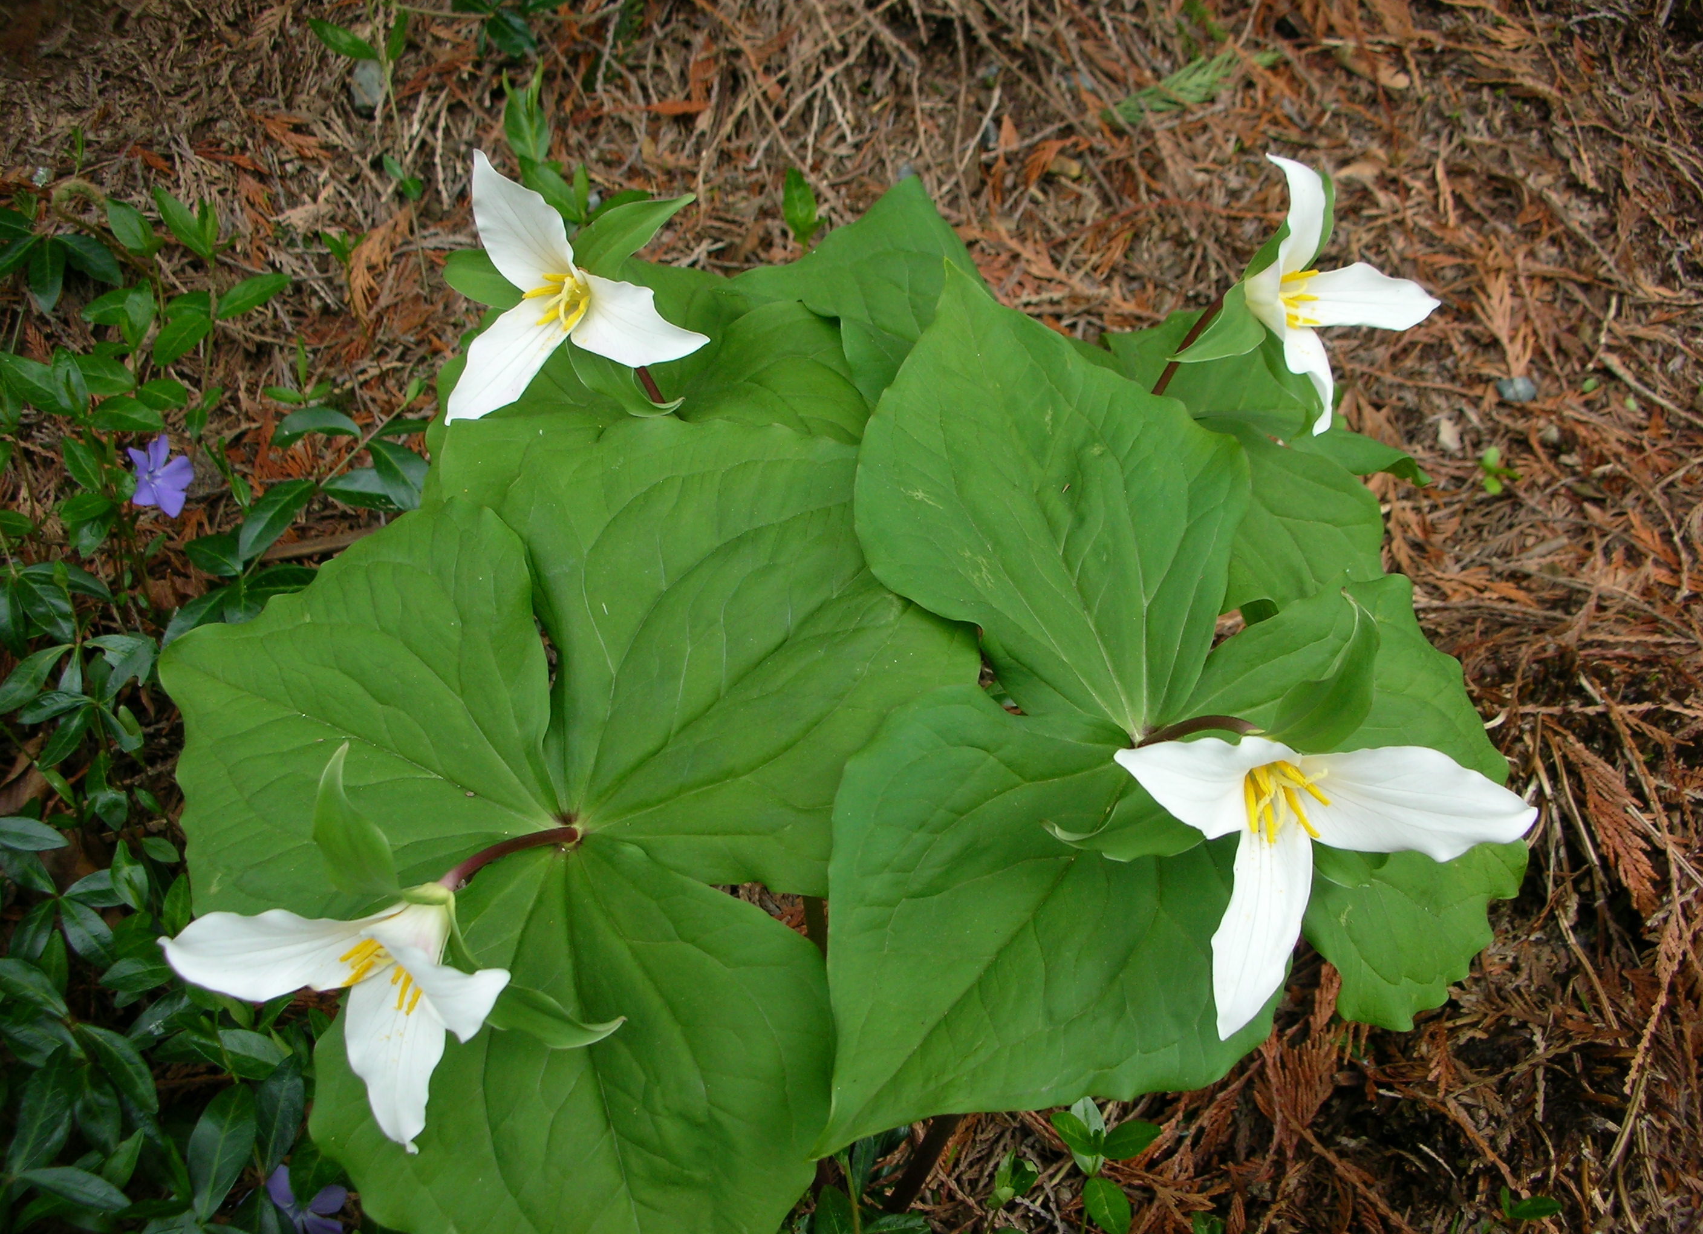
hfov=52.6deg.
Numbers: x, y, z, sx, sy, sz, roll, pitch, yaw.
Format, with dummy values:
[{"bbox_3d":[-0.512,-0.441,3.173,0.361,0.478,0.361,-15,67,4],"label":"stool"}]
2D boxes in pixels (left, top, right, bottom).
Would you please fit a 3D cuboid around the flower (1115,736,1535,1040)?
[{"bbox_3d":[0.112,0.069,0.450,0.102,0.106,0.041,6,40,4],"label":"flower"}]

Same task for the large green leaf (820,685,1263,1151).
[{"bbox_3d":[0.043,0.097,0.495,0.138,0.036,0.151,34,75,19],"label":"large green leaf"}]

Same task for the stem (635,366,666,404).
[{"bbox_3d":[-0.071,-0.083,0.613,0.005,0.022,0.005,-36,34,0],"label":"stem"}]

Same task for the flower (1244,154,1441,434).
[{"bbox_3d":[0.164,-0.110,0.589,0.077,0.046,0.096,-22,104,-35],"label":"flower"}]

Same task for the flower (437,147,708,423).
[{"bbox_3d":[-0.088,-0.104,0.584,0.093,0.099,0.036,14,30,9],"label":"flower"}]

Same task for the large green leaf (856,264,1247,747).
[{"bbox_3d":[0.062,-0.042,0.541,0.122,0.031,0.170,-16,72,-10],"label":"large green leaf"}]

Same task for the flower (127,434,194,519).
[{"bbox_3d":[-0.263,-0.053,0.654,0.030,0.014,0.030,-15,89,-19],"label":"flower"}]

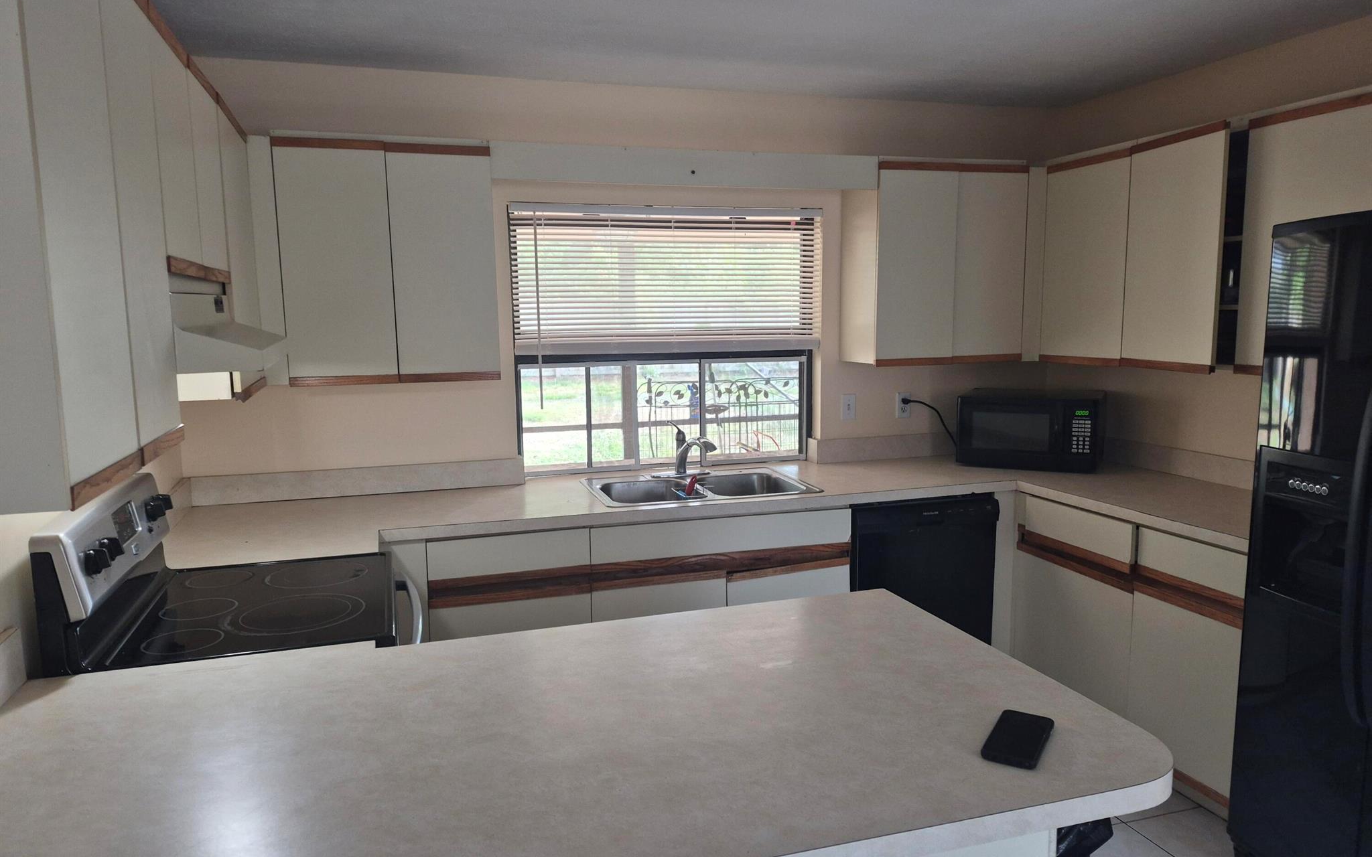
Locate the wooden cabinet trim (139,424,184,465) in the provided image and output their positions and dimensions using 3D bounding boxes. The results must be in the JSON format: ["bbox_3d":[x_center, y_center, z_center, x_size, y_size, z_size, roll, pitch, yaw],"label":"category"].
[{"bbox_3d":[-0.900,0.026,1.556,0.022,0.036,0.314,-3,8,-18],"label":"wooden cabinet trim"}]

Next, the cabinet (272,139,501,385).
[{"bbox_3d":[-1.047,-0.574,3.237,0.698,0.810,0.311,-3,8,-18],"label":"cabinet"}]

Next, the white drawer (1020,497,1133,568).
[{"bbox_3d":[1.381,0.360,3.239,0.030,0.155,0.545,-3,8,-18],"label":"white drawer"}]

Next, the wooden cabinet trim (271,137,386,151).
[{"bbox_3d":[-1.171,-0.934,2.997,0.349,0.030,0.021,-3,8,-18],"label":"wooden cabinet trim"}]

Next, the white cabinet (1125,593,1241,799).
[{"bbox_3d":[1.868,0.831,2.926,0.580,0.538,0.552,-3,8,-18],"label":"white cabinet"}]

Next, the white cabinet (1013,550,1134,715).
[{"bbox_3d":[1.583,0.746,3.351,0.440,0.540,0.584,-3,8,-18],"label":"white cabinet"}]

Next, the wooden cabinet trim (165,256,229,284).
[{"bbox_3d":[-1.088,-0.347,2.035,0.022,0.031,0.731,-3,8,-18],"label":"wooden cabinet trim"}]

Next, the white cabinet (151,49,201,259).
[{"bbox_3d":[-1.173,-0.546,1.798,0.311,0.434,0.365,-3,8,-18],"label":"white cabinet"}]

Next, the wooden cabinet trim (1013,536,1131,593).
[{"bbox_3d":[1.377,0.482,3.250,0.025,0.048,0.584,-3,8,-18],"label":"wooden cabinet trim"}]

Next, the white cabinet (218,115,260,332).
[{"bbox_3d":[-1.428,-0.491,2.588,0.316,0.737,0.525,-3,8,-18],"label":"white cabinet"}]

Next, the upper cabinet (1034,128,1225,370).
[{"bbox_3d":[1.745,-0.623,3.355,0.350,0.786,0.920,-3,8,-18],"label":"upper cabinet"}]

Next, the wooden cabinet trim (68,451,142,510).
[{"bbox_3d":[-0.815,0.068,1.275,0.021,0.031,0.350,-3,8,-18],"label":"wooden cabinet trim"}]

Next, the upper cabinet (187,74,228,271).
[{"bbox_3d":[-1.245,-0.577,2.097,0.282,0.440,0.354,-3,8,-18],"label":"upper cabinet"}]

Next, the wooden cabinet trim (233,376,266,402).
[{"bbox_3d":[-1.290,-0.114,2.701,0.022,0.032,0.502,-3,8,-18],"label":"wooden cabinet trim"}]

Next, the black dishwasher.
[{"bbox_3d":[0.810,0.648,3.706,0.603,0.845,0.590,-3,8,-18],"label":"black dishwasher"}]

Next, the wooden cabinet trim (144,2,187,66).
[{"bbox_3d":[-1.040,-0.780,1.815,0.022,0.032,0.354,-3,8,-18],"label":"wooden cabinet trim"}]

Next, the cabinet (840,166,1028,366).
[{"bbox_3d":[1.063,-0.694,3.930,0.712,0.818,0.311,-3,8,-18],"label":"cabinet"}]

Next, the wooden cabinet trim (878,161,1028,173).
[{"bbox_3d":[1.104,-1.067,3.744,0.714,0.031,0.021,-3,8,-18],"label":"wooden cabinet trim"}]

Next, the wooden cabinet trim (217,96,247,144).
[{"bbox_3d":[-1.304,-0.881,2.605,0.021,0.031,0.548,-3,8,-18],"label":"wooden cabinet trim"}]

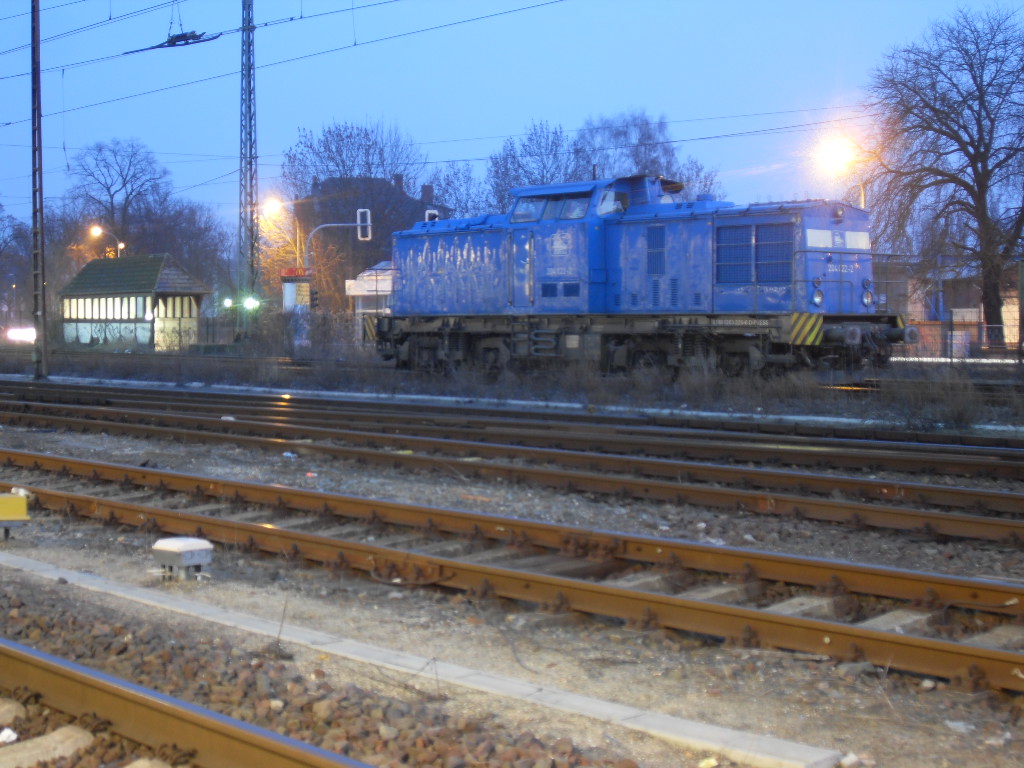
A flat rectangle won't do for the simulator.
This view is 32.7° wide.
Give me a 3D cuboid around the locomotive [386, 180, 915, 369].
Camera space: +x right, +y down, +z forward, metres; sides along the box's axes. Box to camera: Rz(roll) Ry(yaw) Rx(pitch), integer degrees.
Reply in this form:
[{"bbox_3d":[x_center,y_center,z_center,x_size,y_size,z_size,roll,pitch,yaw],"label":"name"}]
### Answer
[{"bbox_3d":[1.950,-2.160,36.443,3.100,4.260,14.240,-2,3,-42],"label":"locomotive"}]

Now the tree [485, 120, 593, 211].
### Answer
[{"bbox_3d":[1.701,-9.876,111.700,7.200,14.000,7.200,0,2,0],"label":"tree"}]

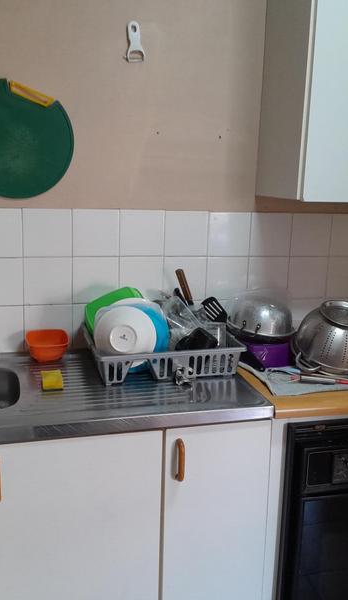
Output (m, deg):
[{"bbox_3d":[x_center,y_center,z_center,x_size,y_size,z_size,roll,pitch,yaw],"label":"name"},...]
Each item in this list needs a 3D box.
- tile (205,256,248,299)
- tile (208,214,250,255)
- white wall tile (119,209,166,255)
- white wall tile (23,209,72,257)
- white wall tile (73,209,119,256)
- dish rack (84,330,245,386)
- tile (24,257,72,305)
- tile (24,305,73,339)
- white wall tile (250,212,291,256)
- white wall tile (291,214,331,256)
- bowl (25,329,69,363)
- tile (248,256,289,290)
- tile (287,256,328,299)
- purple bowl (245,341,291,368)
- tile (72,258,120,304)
[{"bbox_3d":[0.185,-0.071,2.035,0.149,0.148,0.008,-1,11,-15],"label":"tile"},{"bbox_3d":[0.189,-0.224,2.050,0.150,0.150,0.010,-1,11,-14],"label":"tile"},{"bbox_3d":[-0.102,-0.212,1.933,0.149,0.148,0.008,-1,11,-15],"label":"white wall tile"},{"bbox_3d":[-0.397,-0.210,1.892,0.150,0.150,0.010,-1,10,-14],"label":"white wall tile"},{"bbox_3d":[-0.251,-0.216,1.936,0.150,0.150,0.010,-1,11,-14],"label":"white wall tile"},{"bbox_3d":[-0.036,0.154,1.784,0.420,0.097,0.350,-1,10,-15],"label":"dish rack"},{"bbox_3d":[-0.400,-0.061,1.918,0.150,0.150,0.010,-1,10,-14],"label":"tile"},{"bbox_3d":[-0.404,0.091,1.935,0.150,0.150,0.008,-1,10,-15],"label":"tile"},{"bbox_3d":[0.337,-0.226,2.088,0.150,0.150,0.010,-1,11,-14],"label":"white wall tile"},{"bbox_3d":[0.479,-0.225,2.084,0.149,0.148,0.008,-1,11,-15],"label":"white wall tile"},{"bbox_3d":[-0.390,0.146,1.851,0.124,0.073,0.130,-1,10,-15],"label":"bowl"},{"bbox_3d":[0.335,-0.076,2.102,0.150,0.150,0.008,-1,10,-15],"label":"tile"},{"bbox_3d":[0.482,-0.079,2.141,0.150,0.150,0.008,-1,10,-15],"label":"tile"},{"bbox_3d":[0.284,0.149,1.907,0.175,0.088,0.175,-1,11,-14],"label":"purple bowl"},{"bbox_3d":[-0.253,-0.062,1.947,0.150,0.150,0.008,-1,10,-15],"label":"tile"}]

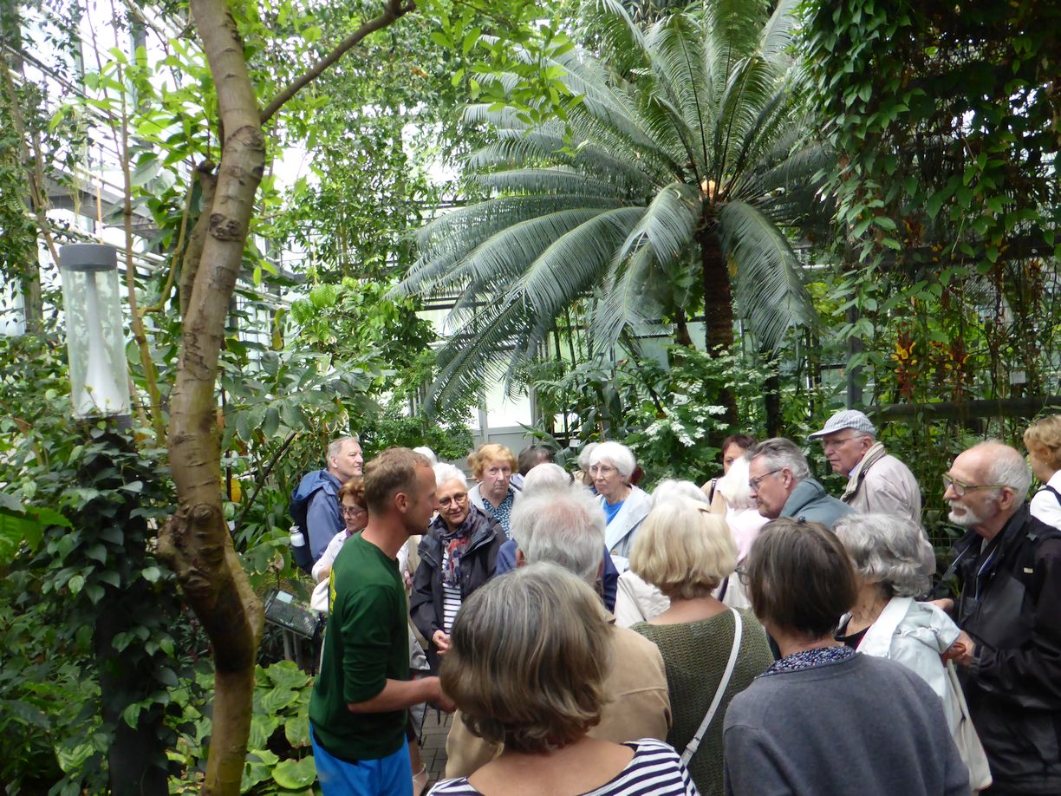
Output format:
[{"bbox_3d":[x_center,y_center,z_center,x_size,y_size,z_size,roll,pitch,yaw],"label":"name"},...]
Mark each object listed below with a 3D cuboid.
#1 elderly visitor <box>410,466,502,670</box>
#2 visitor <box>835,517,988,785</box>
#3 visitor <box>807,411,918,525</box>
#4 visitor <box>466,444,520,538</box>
[{"bbox_3d":[-0.255,1.075,3.130,0.460,1.610,0.350,-1,3,12],"label":"elderly visitor"},{"bbox_3d":[0.950,1.080,1.950,0.400,1.600,0.480,-2,3,-6],"label":"visitor"},{"bbox_3d":[1.370,0.930,3.070,0.420,1.750,0.500,-3,3,-22],"label":"visitor"},{"bbox_3d":[-0.135,1.030,3.600,0.480,1.620,0.330,-2,3,-3],"label":"visitor"}]

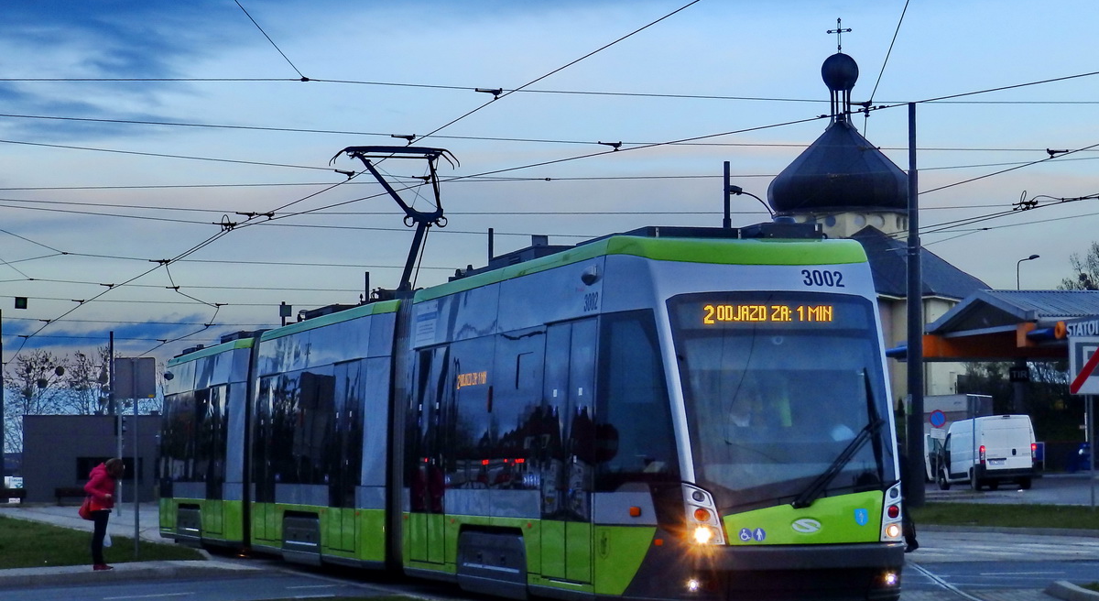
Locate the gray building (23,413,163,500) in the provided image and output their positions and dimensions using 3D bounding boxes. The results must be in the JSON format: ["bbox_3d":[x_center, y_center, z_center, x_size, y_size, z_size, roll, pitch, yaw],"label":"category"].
[{"bbox_3d":[-19.376,7.345,99.732,8.500,3.950,6.000,0,-5,0],"label":"gray building"}]

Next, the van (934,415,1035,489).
[{"bbox_3d":[15.200,5.327,75.315,2.070,2.520,5.410,1,-5,-7],"label":"van"}]

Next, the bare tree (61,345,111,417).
[{"bbox_3d":[-30.941,8.016,144.821,4.000,9.840,4.000,0,-5,0],"label":"bare tree"}]

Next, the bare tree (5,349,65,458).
[{"bbox_3d":[-34.505,8.108,144.813,4.600,9.660,4.600,0,-5,0],"label":"bare tree"}]

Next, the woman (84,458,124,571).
[{"bbox_3d":[-6.072,2.906,29.419,0.540,1.500,0.500,0,-5,-5],"label":"woman"}]

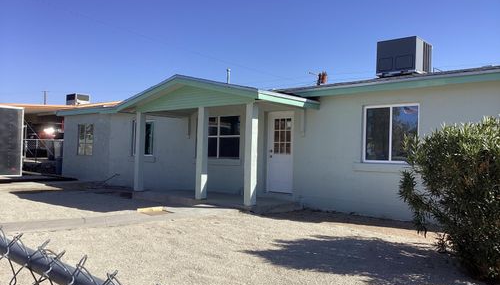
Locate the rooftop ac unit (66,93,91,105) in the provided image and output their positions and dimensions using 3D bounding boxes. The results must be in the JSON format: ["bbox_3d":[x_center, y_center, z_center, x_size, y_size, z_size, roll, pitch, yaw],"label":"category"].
[{"bbox_3d":[-11.097,-2.654,28.979,1.223,0.810,1.040,0,-2,40],"label":"rooftop ac unit"}]

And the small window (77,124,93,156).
[{"bbox_3d":[-6.425,-0.126,17.508,1.170,1.230,0.100,0,-2,40],"label":"small window"}]

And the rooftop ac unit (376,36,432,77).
[{"bbox_3d":[4.684,-2.495,13.574,1.169,0.989,1.360,0,-2,40],"label":"rooftop ac unit"}]

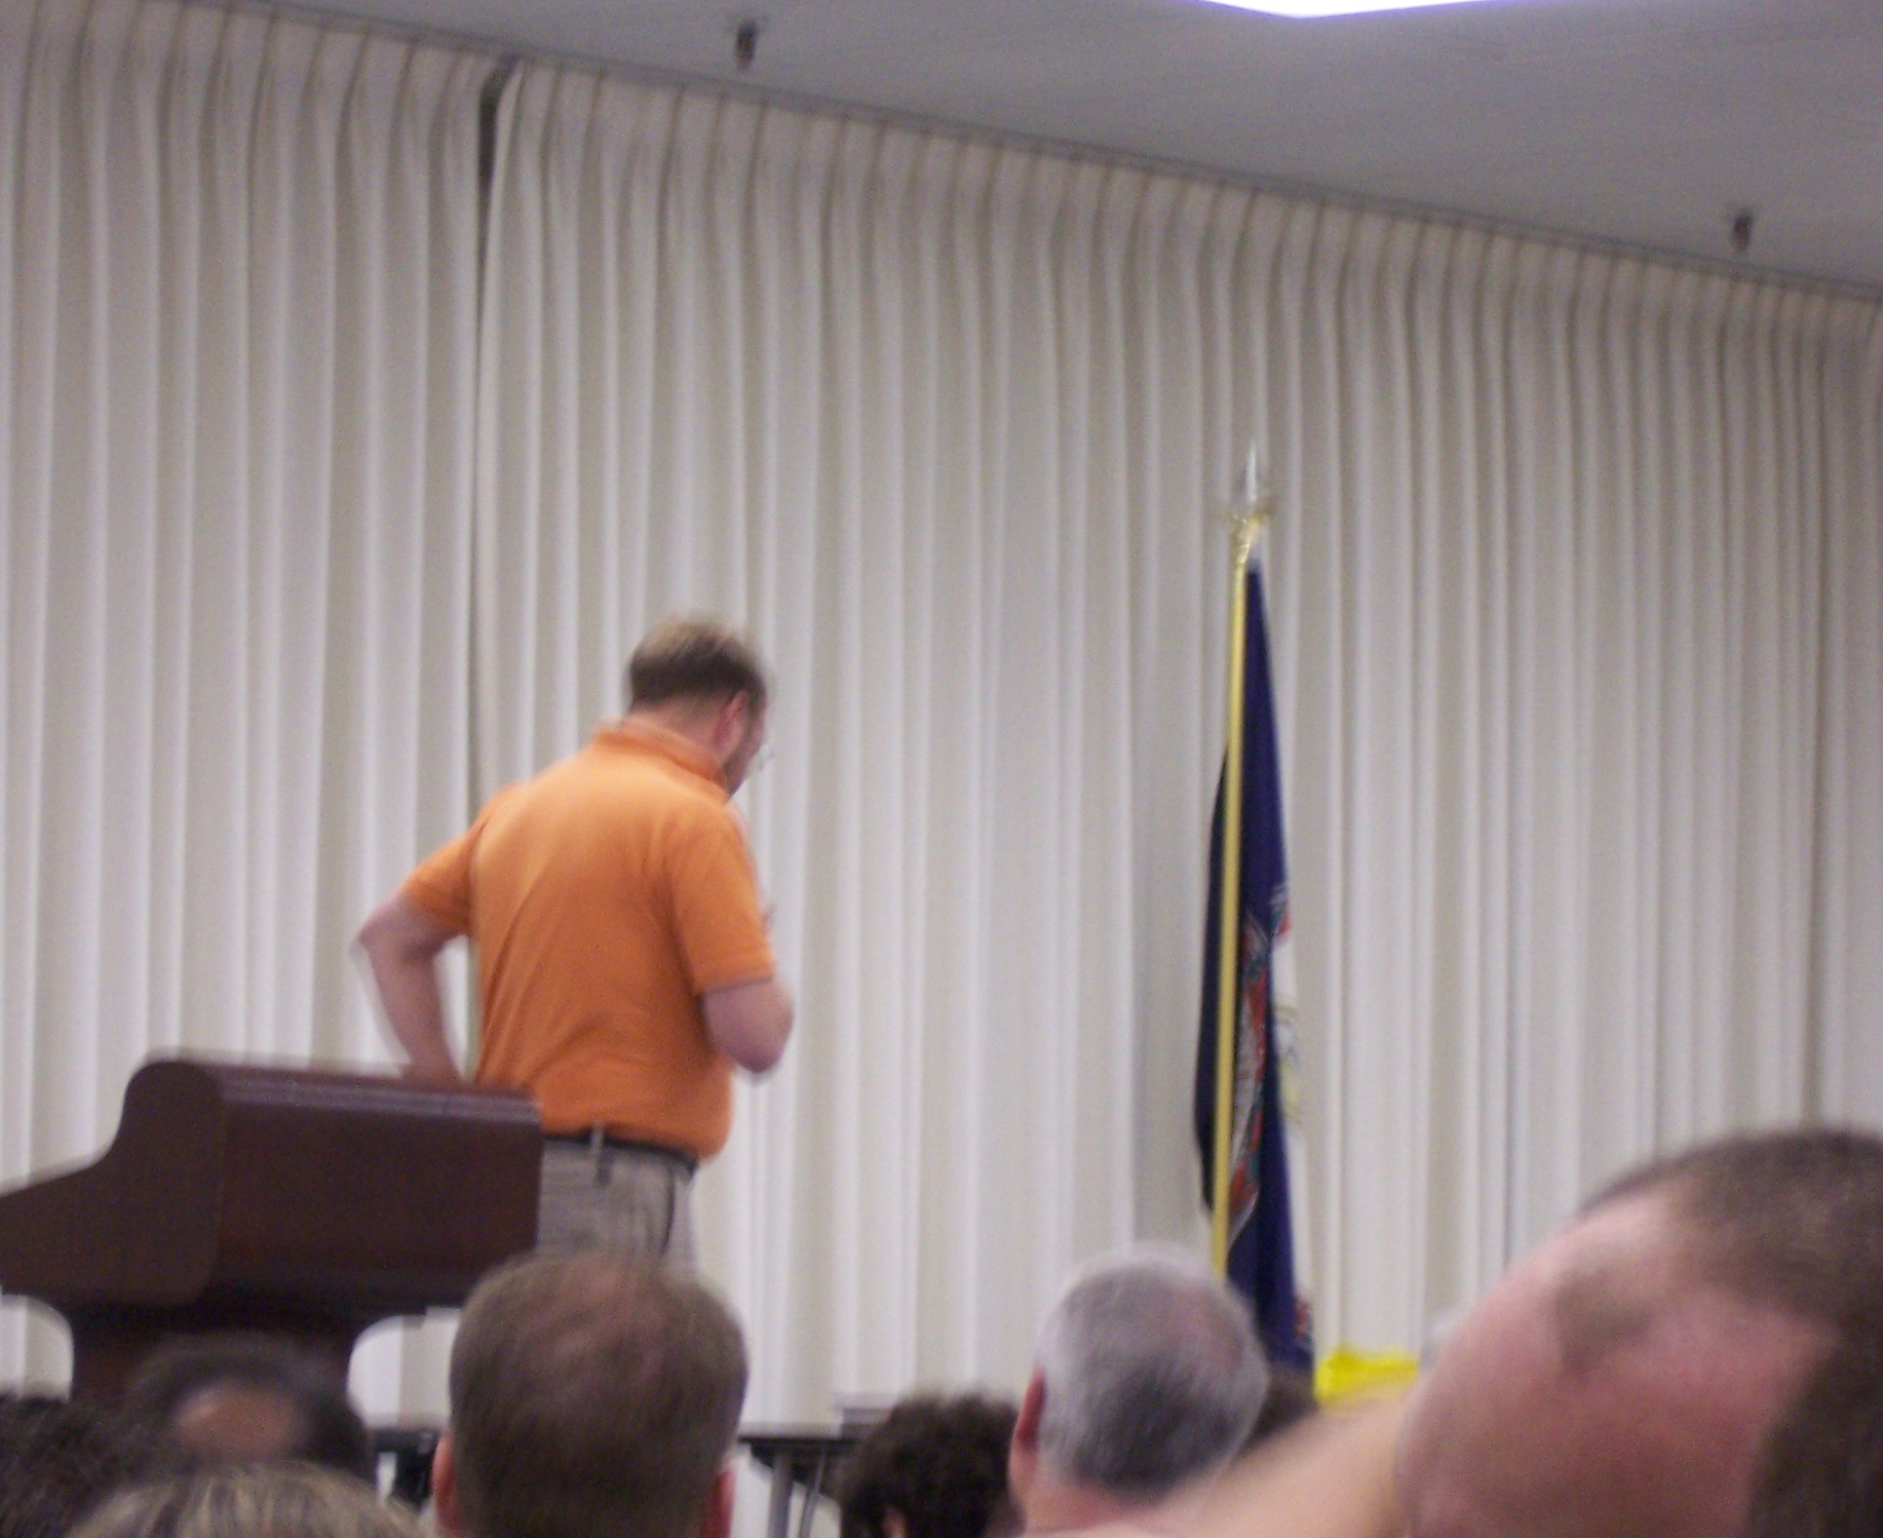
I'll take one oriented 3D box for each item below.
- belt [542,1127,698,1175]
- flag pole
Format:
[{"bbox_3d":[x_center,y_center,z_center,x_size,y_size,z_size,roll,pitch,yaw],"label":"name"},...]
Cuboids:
[{"bbox_3d":[-0.469,0.503,12.600,0.280,0.060,0.360,3,-5,-35],"label":"belt"},{"bbox_3d":[0.533,0.688,18.015,0.080,2.583,0.080,0,-5,39],"label":"flag pole"}]

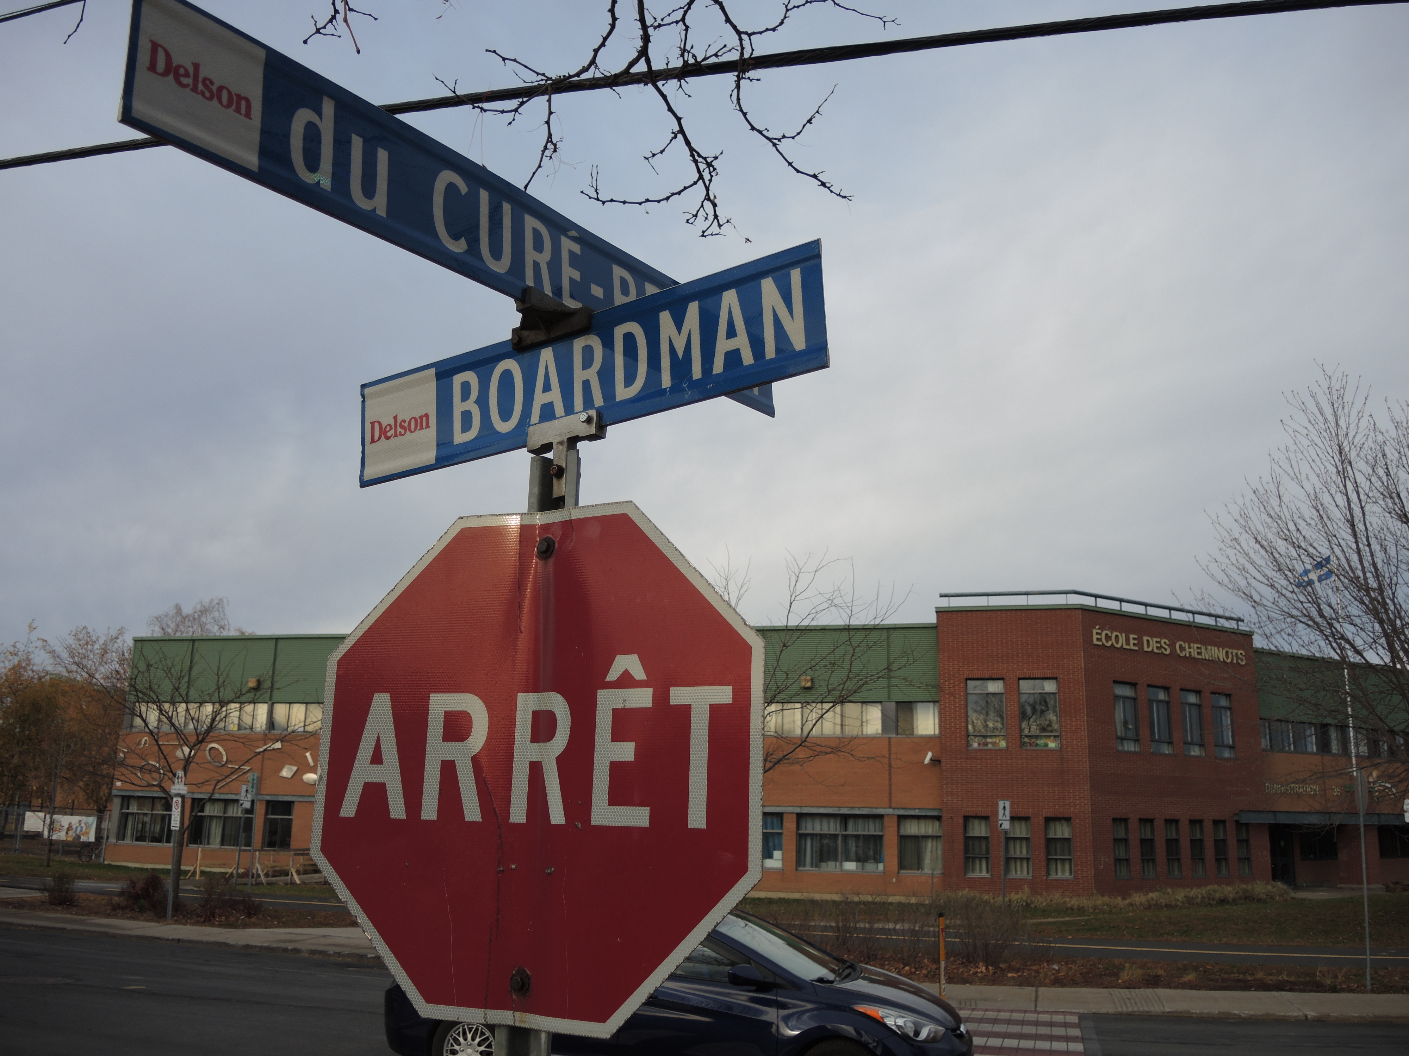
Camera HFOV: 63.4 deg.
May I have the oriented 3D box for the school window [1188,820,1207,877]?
[{"bbox_3d":[15.493,10.077,35.751,0.690,1.740,0.130,9,-16,-29],"label":"school window"}]

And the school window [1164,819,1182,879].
[{"bbox_3d":[14.567,9.960,35.354,0.699,1.742,0.150,9,-16,-29],"label":"school window"}]

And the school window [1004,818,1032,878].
[{"bbox_3d":[9.363,9.531,33.956,0.760,1.780,0.130,-2,-14,14],"label":"school window"}]

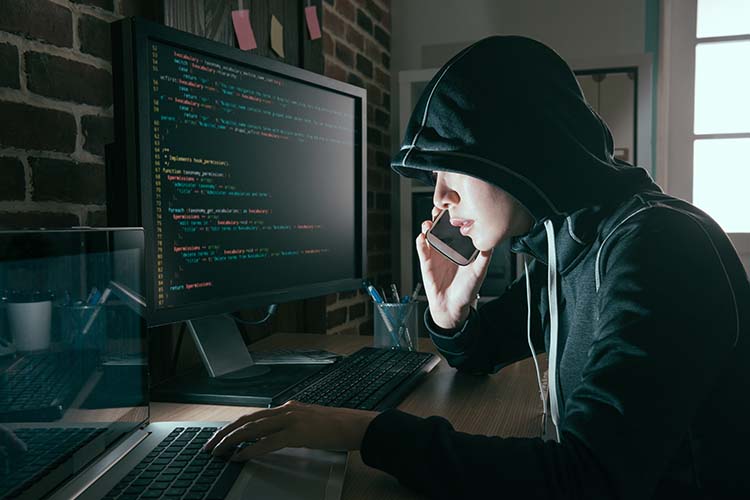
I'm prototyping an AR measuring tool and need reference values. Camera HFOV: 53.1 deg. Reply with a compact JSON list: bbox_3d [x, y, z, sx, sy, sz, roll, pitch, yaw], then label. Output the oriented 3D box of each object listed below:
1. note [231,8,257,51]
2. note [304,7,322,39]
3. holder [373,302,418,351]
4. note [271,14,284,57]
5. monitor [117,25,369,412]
[{"bbox_3d":[-0.252,-0.431,1.470,0.008,0.075,0.075,-9,17,16],"label":"note"},{"bbox_3d":[-0.148,-0.548,1.813,0.006,0.075,0.075,-5,18,17],"label":"note"},{"bbox_3d":[0.039,0.147,1.398,0.086,0.092,0.086,0,3,0],"label":"holder"},{"bbox_3d":[-0.217,-0.474,1.670,0.006,0.074,0.073,-1,-4,14],"label":"note"},{"bbox_3d":[-0.189,-0.040,1.158,0.225,0.489,0.570,1,3,27],"label":"monitor"}]

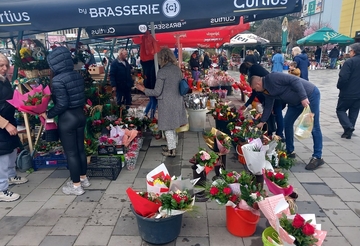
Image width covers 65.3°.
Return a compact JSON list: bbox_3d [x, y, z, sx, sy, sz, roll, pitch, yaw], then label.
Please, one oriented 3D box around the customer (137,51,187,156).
[{"bbox_3d":[-0.274,-0.336,4.495,0.680,1.660,0.540,9,17,30],"label":"customer"}]

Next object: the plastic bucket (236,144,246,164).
[{"bbox_3d":[1.005,0.458,4.191,0.320,0.260,0.320,0,15,0],"label":"plastic bucket"}]

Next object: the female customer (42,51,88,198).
[{"bbox_3d":[-1.280,-0.004,3.187,0.460,1.660,0.490,12,19,38],"label":"female customer"}]

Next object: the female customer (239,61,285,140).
[{"bbox_3d":[1.447,-0.348,4.999,0.880,1.410,0.520,-1,15,-3],"label":"female customer"}]

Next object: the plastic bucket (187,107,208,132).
[{"bbox_3d":[0.362,-0.068,5.880,0.430,0.420,0.430,0,15,0],"label":"plastic bucket"}]

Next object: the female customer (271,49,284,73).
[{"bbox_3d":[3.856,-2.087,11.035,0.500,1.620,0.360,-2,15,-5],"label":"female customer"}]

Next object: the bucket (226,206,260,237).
[{"bbox_3d":[0.591,0.863,2.651,0.315,0.280,0.315,0,15,0],"label":"bucket"}]

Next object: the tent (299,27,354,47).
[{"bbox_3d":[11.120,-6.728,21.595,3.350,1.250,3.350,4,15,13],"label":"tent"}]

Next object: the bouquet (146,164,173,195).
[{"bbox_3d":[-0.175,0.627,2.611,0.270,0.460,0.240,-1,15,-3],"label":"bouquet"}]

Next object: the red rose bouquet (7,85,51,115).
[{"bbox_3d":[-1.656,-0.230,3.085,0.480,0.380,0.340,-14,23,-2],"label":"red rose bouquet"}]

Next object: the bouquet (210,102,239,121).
[{"bbox_3d":[0.863,-0.210,5.429,0.500,0.330,0.420,0,15,0],"label":"bouquet"}]

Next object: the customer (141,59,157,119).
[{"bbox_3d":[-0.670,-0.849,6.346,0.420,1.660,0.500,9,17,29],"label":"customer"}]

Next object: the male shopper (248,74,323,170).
[{"bbox_3d":[1.567,-0.061,4.072,1.150,1.320,0.620,-3,15,-10],"label":"male shopper"}]

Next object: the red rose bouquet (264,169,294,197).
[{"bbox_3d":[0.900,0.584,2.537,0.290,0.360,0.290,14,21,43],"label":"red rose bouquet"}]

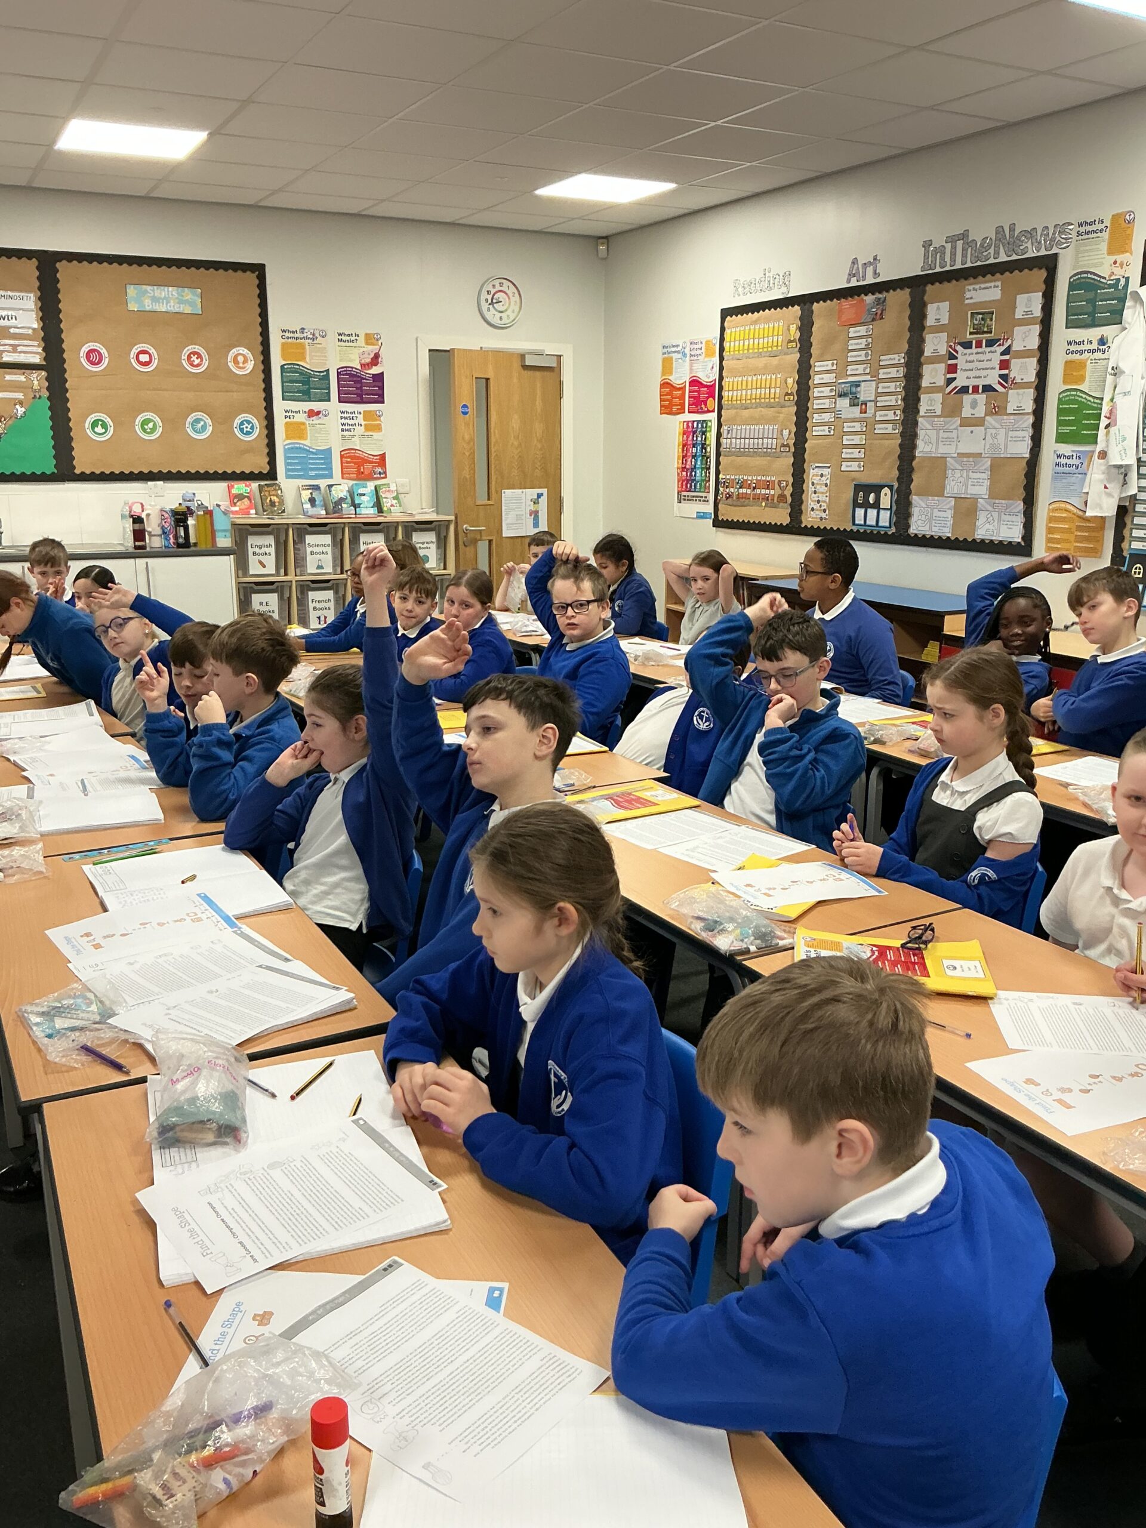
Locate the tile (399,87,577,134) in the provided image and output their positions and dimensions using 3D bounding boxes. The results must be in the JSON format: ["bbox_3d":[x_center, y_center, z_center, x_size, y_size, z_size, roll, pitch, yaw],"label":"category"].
[{"bbox_3d":[-0.341,-2.648,5.182,0.595,0.020,0.595,-7,16,-27],"label":"tile"}]

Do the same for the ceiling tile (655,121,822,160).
[{"bbox_3d":[0.725,-2.776,5.718,0.595,0.020,0.595,-7,16,-27],"label":"ceiling tile"}]

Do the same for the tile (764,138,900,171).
[{"bbox_3d":[1.190,-2.828,5.944,0.435,0.020,0.595,-7,16,-26],"label":"tile"}]

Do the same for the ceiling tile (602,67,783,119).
[{"bbox_3d":[0.467,-2.576,4.927,0.595,0.020,0.595,-7,16,-26],"label":"ceiling tile"}]

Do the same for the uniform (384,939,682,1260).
[{"bbox_3d":[-0.021,0.446,1.642,0.350,0.490,0.460,-7,16,-26],"label":"uniform"}]

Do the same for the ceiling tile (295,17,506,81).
[{"bbox_3d":[-0.600,-2.451,4.397,0.595,0.020,0.595,-7,16,-27],"label":"ceiling tile"}]

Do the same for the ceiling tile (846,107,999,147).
[{"bbox_3d":[1.470,-2.700,5.437,0.451,0.020,0.595,-7,16,-27],"label":"ceiling tile"}]

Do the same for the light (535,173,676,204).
[{"bbox_3d":[0.177,-3.043,6.743,0.595,0.030,0.595,-7,16,-26],"label":"light"}]

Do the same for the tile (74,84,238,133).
[{"bbox_3d":[-1.682,-2.651,5.162,0.595,0.020,0.595,-7,16,-27],"label":"tile"}]

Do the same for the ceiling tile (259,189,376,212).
[{"bbox_3d":[-1.408,-3.160,7.185,0.595,0.020,0.455,-7,16,-26],"label":"ceiling tile"}]

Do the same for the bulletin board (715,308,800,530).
[{"bbox_3d":[1.003,-1.896,7.040,0.025,1.210,0.790,-7,16,-27],"label":"bulletin board"}]

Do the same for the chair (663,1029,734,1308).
[{"bbox_3d":[-0.035,0.752,1.788,0.480,0.700,0.470,-7,16,-27],"label":"chair"}]

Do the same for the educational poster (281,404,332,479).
[{"bbox_3d":[-1.595,-1.931,7.699,0.300,0.420,0.010,-7,16,-27],"label":"educational poster"}]

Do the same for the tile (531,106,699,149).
[{"bbox_3d":[0.193,-2.709,5.444,0.595,0.020,0.595,-7,16,-26],"label":"tile"}]

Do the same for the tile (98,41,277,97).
[{"bbox_3d":[-1.409,-2.519,4.646,0.595,0.020,0.595,-7,16,-27],"label":"tile"}]

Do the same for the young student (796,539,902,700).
[{"bbox_3d":[0.892,-0.225,4.718,0.610,1.175,0.430,-6,16,-24],"label":"young student"}]

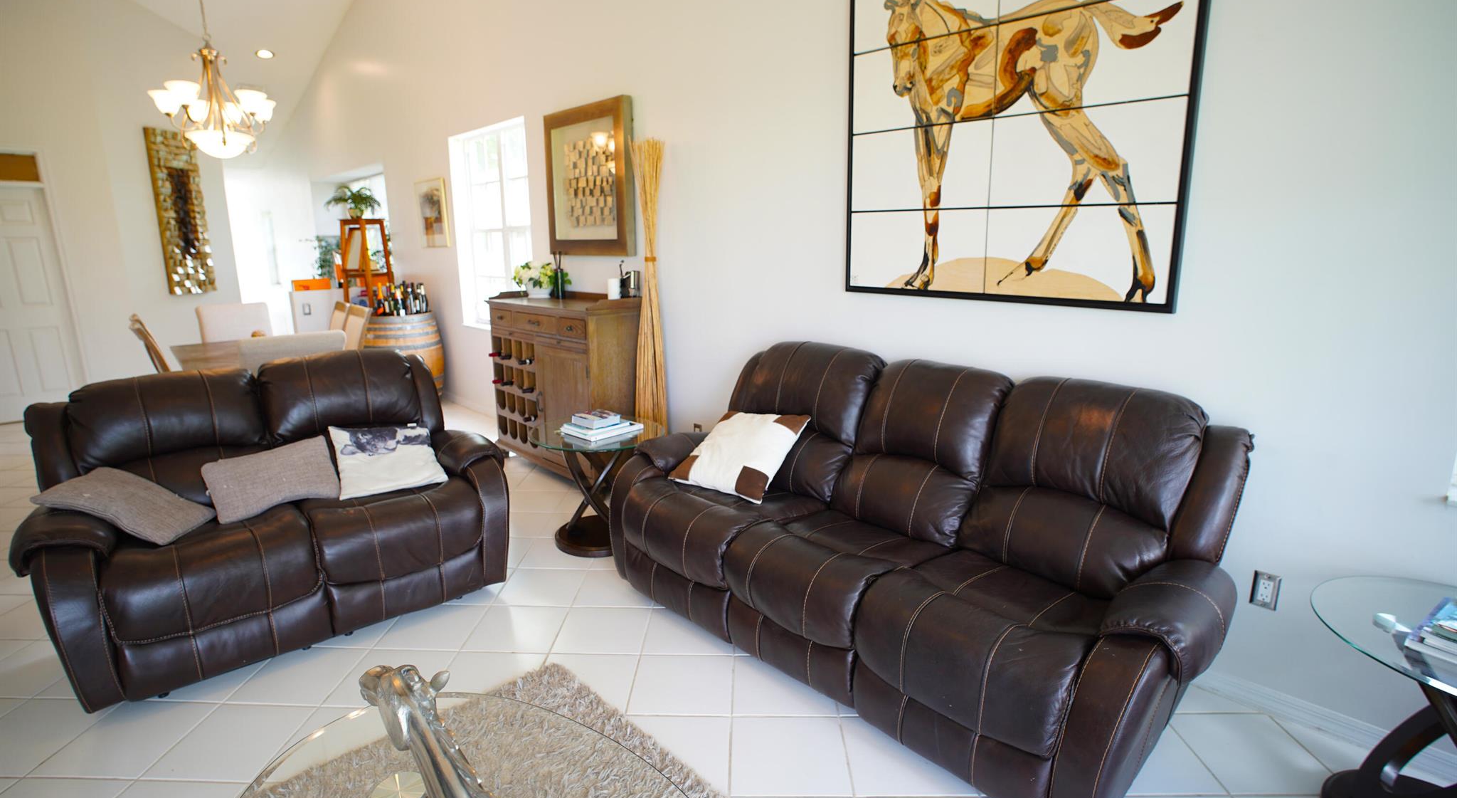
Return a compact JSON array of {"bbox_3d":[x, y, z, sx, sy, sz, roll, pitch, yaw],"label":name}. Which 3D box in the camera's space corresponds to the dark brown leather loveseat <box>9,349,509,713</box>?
[{"bbox_3d":[-1.753,0.350,2.645,1.580,1.020,0.940,-10,16,-37],"label":"dark brown leather loveseat"}]

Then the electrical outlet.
[{"bbox_3d":[1.774,0.633,2.136,0.071,0.116,0.012,13,19,42],"label":"electrical outlet"}]

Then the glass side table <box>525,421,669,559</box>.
[{"bbox_3d":[-0.646,0.437,3.274,0.655,0.565,0.655,0,13,0],"label":"glass side table"}]

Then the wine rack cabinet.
[{"bbox_3d":[-1.155,-0.124,4.486,1.250,1.200,0.440,13,19,42],"label":"wine rack cabinet"}]

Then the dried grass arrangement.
[{"bbox_3d":[-0.415,-0.361,3.549,0.200,2.000,0.200,12,17,43],"label":"dried grass arrangement"}]

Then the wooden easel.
[{"bbox_3d":[-3.541,-0.869,6.464,0.680,1.750,0.600,0,13,0],"label":"wooden easel"}]

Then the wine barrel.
[{"bbox_3d":[-2.888,-0.277,5.705,0.690,0.920,0.690,12,17,43],"label":"wine barrel"}]

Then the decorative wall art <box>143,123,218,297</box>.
[{"bbox_3d":[-5.320,-1.794,6.311,0.055,1.500,0.490,0,14,1],"label":"decorative wall art"}]

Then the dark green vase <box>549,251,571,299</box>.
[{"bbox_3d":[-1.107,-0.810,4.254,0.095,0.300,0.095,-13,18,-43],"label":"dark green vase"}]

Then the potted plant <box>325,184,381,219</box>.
[{"bbox_3d":[-3.829,-2.002,6.600,0.480,0.310,0.450,-7,16,-28],"label":"potted plant"}]

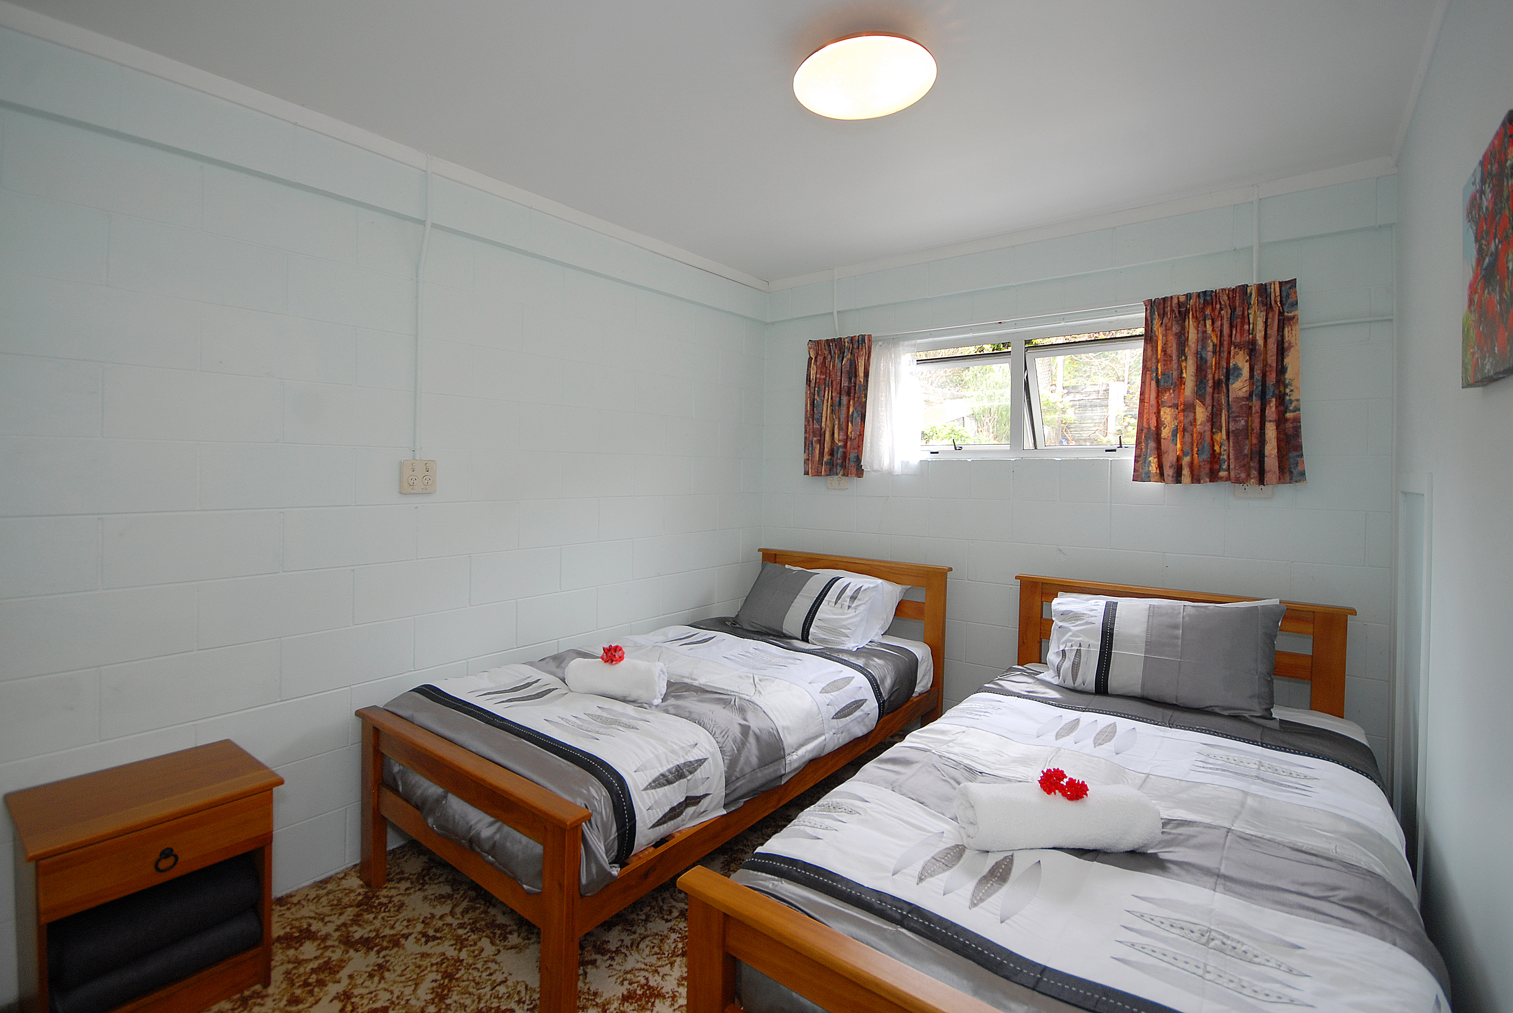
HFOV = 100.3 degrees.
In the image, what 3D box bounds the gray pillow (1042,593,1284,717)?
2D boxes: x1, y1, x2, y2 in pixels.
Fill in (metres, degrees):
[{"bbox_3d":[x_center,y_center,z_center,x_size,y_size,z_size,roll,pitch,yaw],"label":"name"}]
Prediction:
[{"bbox_3d":[1.483,0.522,2.333,0.690,0.410,0.160,2,-32,35],"label":"gray pillow"}]

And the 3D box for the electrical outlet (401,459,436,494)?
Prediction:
[{"bbox_3d":[-1.210,-0.105,2.272,0.035,0.115,0.118,2,2,39],"label":"electrical outlet"}]

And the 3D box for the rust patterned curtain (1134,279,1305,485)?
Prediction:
[{"bbox_3d":[1.720,-0.442,2.367,0.500,0.705,0.120,2,2,39],"label":"rust patterned curtain"}]

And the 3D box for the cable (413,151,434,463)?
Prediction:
[{"bbox_3d":[-1.187,-0.702,2.261,0.035,1.060,0.055,2,2,39],"label":"cable"}]

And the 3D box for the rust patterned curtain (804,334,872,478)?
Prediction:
[{"bbox_3d":[0.426,-0.532,3.419,0.375,0.735,0.110,2,2,39],"label":"rust patterned curtain"}]

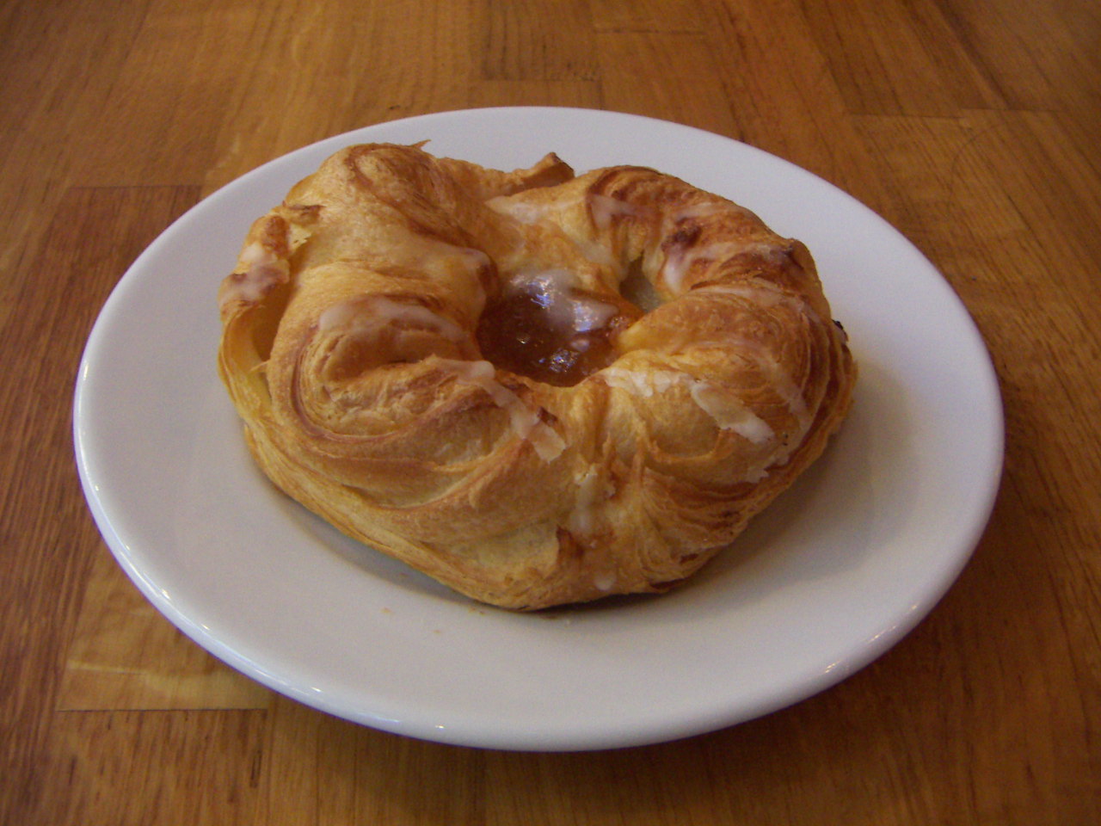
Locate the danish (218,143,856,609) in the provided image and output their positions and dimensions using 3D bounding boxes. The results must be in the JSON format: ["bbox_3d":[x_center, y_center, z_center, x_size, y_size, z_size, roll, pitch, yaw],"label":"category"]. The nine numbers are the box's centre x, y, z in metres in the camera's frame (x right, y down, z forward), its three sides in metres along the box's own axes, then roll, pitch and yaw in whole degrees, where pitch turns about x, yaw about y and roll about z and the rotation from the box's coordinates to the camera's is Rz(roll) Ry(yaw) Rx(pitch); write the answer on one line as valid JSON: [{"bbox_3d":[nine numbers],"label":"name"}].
[{"bbox_3d":[-0.003,-0.017,0.224,0.126,0.038,0.111,2,44,0],"label":"danish"}]

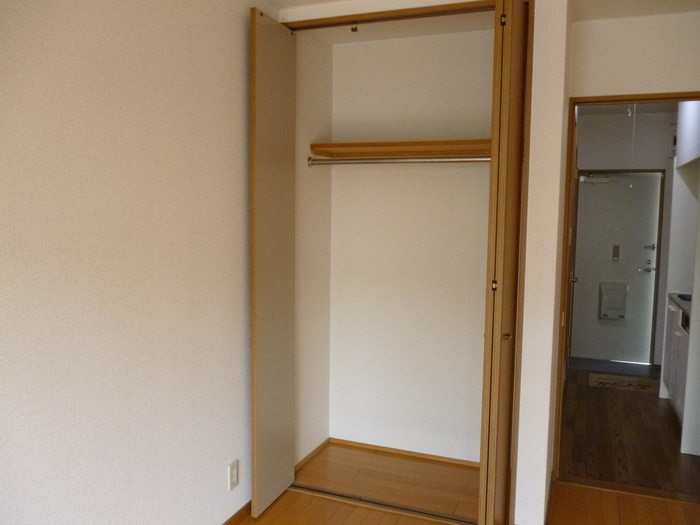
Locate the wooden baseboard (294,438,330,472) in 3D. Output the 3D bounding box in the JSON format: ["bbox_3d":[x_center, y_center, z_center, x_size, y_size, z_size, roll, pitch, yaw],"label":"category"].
[{"bbox_3d":[-0.213,1.128,3.286,0.012,0.034,0.500,3,5,22],"label":"wooden baseboard"}]

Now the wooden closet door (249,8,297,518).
[{"bbox_3d":[-0.362,0.027,2.695,0.028,2.274,0.371,3,5,21],"label":"wooden closet door"}]

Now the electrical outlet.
[{"bbox_3d":[-0.515,0.954,2.534,0.011,0.122,0.073,3,5,21],"label":"electrical outlet"}]

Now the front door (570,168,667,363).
[{"bbox_3d":[2.666,0.048,5.701,0.755,1.913,0.050,3,5,21],"label":"front door"}]

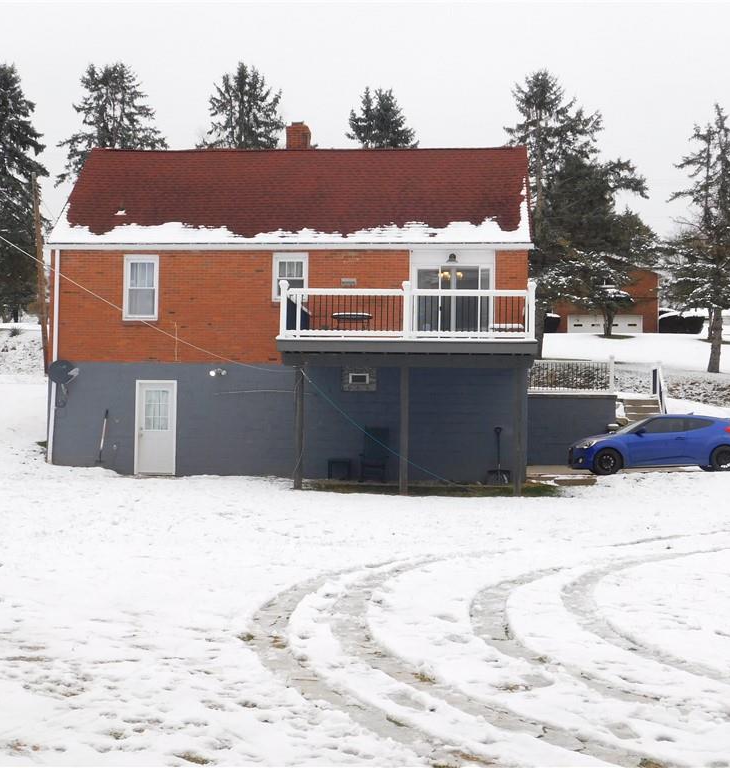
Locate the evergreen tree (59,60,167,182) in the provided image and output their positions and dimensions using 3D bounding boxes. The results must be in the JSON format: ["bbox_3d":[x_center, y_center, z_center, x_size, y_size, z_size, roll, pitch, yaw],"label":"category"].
[{"bbox_3d":[-10.717,-7.879,56.307,5.200,11.610,5.200,1,-3,4],"label":"evergreen tree"}]

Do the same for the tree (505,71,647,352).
[{"bbox_3d":[7.488,-6.335,49.214,5.200,10.680,5.200,1,-3,4],"label":"tree"}]

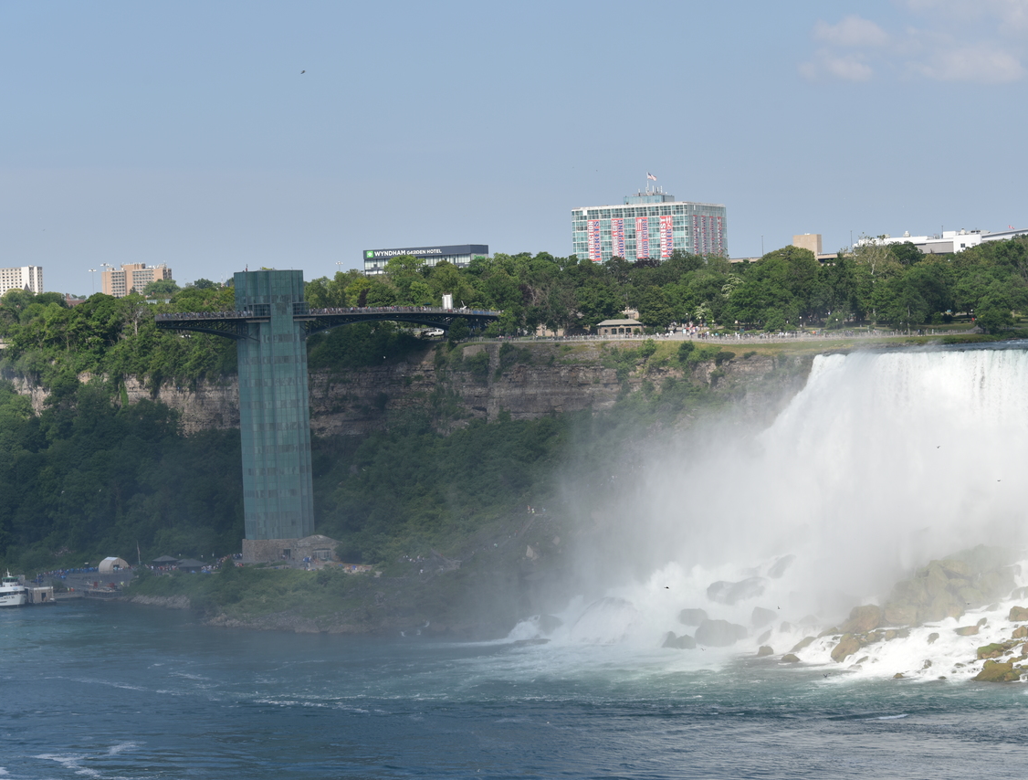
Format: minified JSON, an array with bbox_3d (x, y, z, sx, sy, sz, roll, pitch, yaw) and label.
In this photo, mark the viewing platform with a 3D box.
[{"bbox_3d":[-41.746,-16.031,704.000,104.000,7.000,6.500,-4,2,-42],"label":"viewing platform"}]

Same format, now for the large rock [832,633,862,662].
[{"bbox_3d":[61.331,47.665,552.000,5.300,4.700,4.600,-2,1,0],"label":"large rock"}]

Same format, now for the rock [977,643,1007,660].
[{"bbox_3d":[85.603,46.939,536.000,5.200,2.900,4.200,-2,1,0],"label":"rock"}]

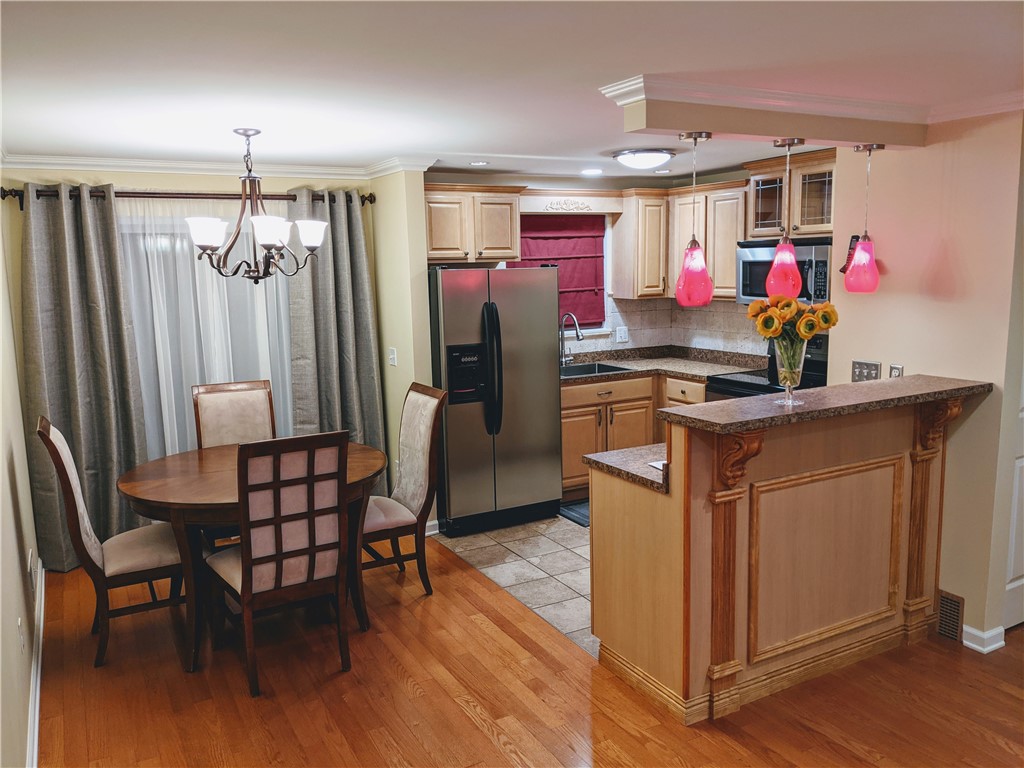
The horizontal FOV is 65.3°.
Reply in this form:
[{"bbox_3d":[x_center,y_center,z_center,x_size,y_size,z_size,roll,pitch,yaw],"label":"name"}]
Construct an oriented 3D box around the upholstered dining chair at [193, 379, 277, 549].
[{"bbox_3d":[-1.515,0.574,4.592,0.477,1.101,0.646,-6,9,-28],"label":"upholstered dining chair"}]

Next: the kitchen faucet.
[{"bbox_3d":[0.489,-0.327,6.199,0.099,0.418,0.268,-6,10,-28],"label":"kitchen faucet"}]

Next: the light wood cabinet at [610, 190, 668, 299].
[{"bbox_3d":[1.055,-1.149,6.617,0.363,0.868,0.345,-6,9,-28],"label":"light wood cabinet"}]

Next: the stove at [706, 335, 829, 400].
[{"bbox_3d":[1.835,0.279,5.500,0.670,1.190,0.760,-6,10,-28],"label":"stove"}]

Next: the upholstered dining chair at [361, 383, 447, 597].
[{"bbox_3d":[-0.692,0.578,4.279,0.610,1.085,0.480,-6,10,-28],"label":"upholstered dining chair"}]

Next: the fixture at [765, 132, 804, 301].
[{"bbox_3d":[1.114,-0.663,3.243,0.150,0.638,0.150,-6,10,-28],"label":"fixture"}]

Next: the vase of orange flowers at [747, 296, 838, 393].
[{"bbox_3d":[1.055,-0.134,3.022,0.318,0.393,0.288,-6,9,-28],"label":"vase of orange flowers"}]

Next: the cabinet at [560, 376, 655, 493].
[{"bbox_3d":[0.590,0.349,6.401,0.969,0.825,0.603,-6,9,-28],"label":"cabinet"}]

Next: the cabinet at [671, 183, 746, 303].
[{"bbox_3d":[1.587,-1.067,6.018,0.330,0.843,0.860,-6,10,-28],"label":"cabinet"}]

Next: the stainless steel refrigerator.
[{"bbox_3d":[-0.208,0.058,5.503,0.830,1.720,0.820,-6,10,-28],"label":"stainless steel refrigerator"}]

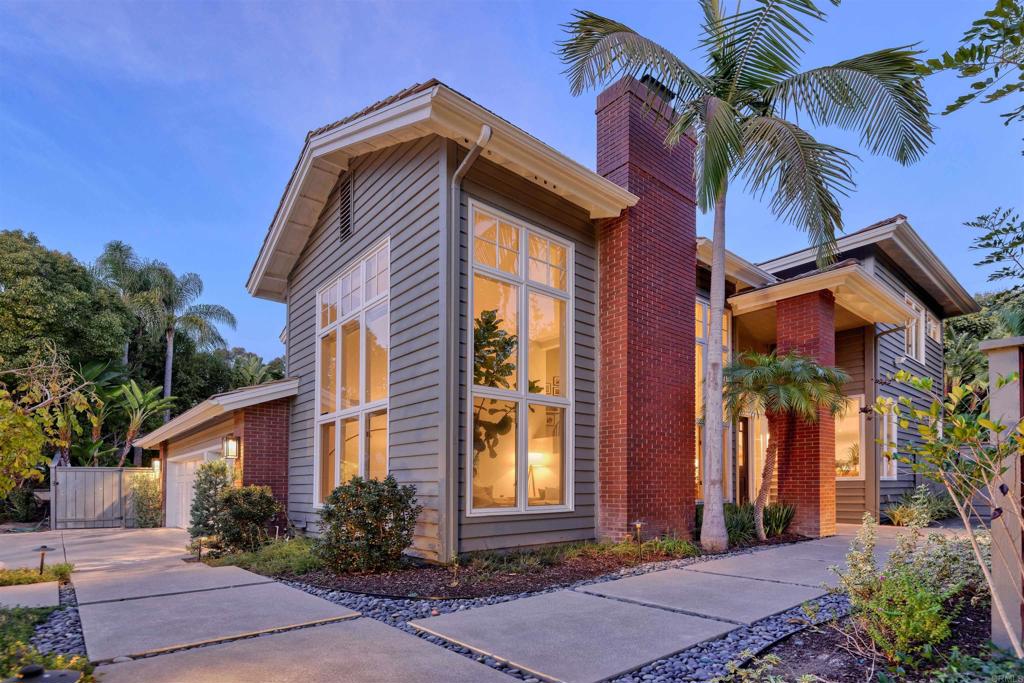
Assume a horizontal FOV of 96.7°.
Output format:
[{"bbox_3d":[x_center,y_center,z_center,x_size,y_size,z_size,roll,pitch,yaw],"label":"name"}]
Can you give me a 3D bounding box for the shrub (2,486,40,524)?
[{"bbox_3d":[-16.382,5.411,15.200,1.100,1.200,1.100,0,-6,0],"label":"shrub"}]

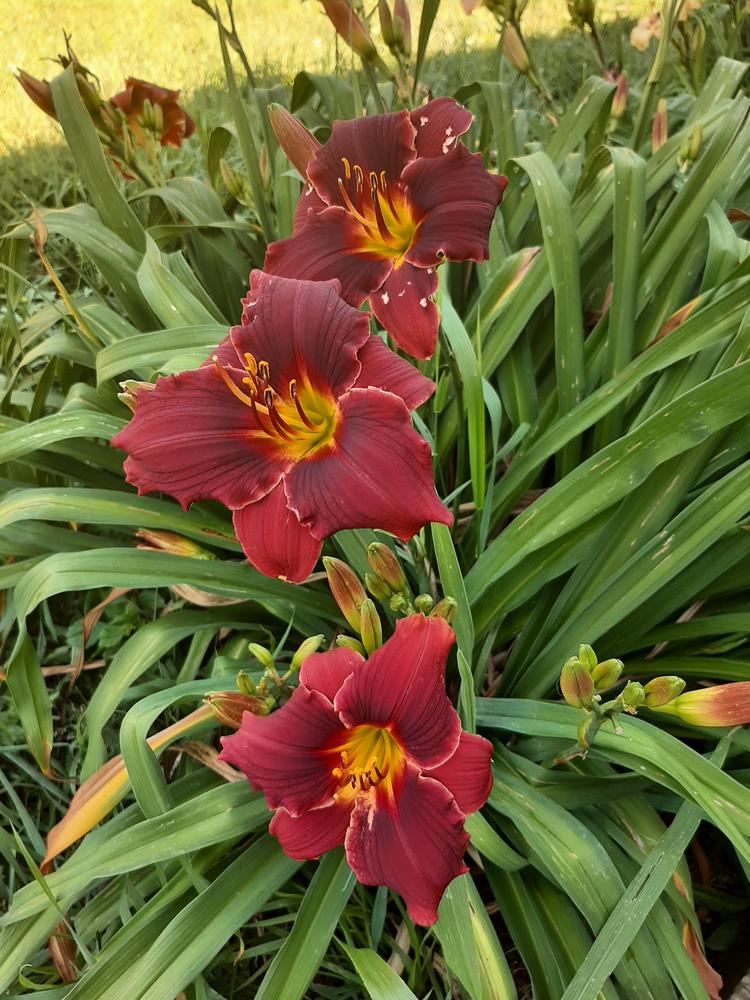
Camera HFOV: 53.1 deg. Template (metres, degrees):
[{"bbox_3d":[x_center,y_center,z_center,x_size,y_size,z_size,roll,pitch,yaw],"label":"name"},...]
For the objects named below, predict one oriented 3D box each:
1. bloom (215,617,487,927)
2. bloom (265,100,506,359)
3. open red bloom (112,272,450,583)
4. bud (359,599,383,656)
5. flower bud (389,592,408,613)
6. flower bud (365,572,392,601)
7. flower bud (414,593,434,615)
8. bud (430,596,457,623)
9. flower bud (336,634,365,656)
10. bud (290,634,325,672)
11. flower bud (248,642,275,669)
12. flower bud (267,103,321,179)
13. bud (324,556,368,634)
[{"bbox_3d":[-0.009,0.145,0.405,0.145,0.160,0.080,4,3,4],"label":"bloom"},{"bbox_3d":[0.007,-0.173,0.480,0.152,0.158,0.085,1,7,8],"label":"bloom"},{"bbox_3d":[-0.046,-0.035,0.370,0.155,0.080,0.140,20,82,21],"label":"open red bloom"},{"bbox_3d":[-0.003,0.072,0.425,0.012,0.034,0.012,-5,27,0],"label":"bud"},{"bbox_3d":[0.015,0.066,0.480,0.011,0.013,0.011,-8,41,0],"label":"flower bud"},{"bbox_3d":[0.002,0.051,0.440,0.011,0.024,0.011,-44,26,0],"label":"flower bud"},{"bbox_3d":[0.032,0.066,0.480,0.012,0.013,0.012,4,41,0],"label":"flower bud"},{"bbox_3d":[0.043,0.071,0.480,0.013,0.022,0.013,36,21,0],"label":"bud"},{"bbox_3d":[-0.013,0.084,0.430,0.009,0.024,0.009,-56,22,0],"label":"flower bud"},{"bbox_3d":[-0.042,0.097,0.475,0.011,0.031,0.011,43,17,0],"label":"bud"},{"bbox_3d":[-0.065,0.089,0.430,0.009,0.021,0.009,-45,24,0],"label":"flower bud"},{"bbox_3d":[-0.052,-0.233,0.495,0.020,0.073,0.020,-30,18,0],"label":"flower bud"},{"bbox_3d":[-0.019,0.060,0.470,0.017,0.057,0.017,-29,18,0],"label":"bud"}]

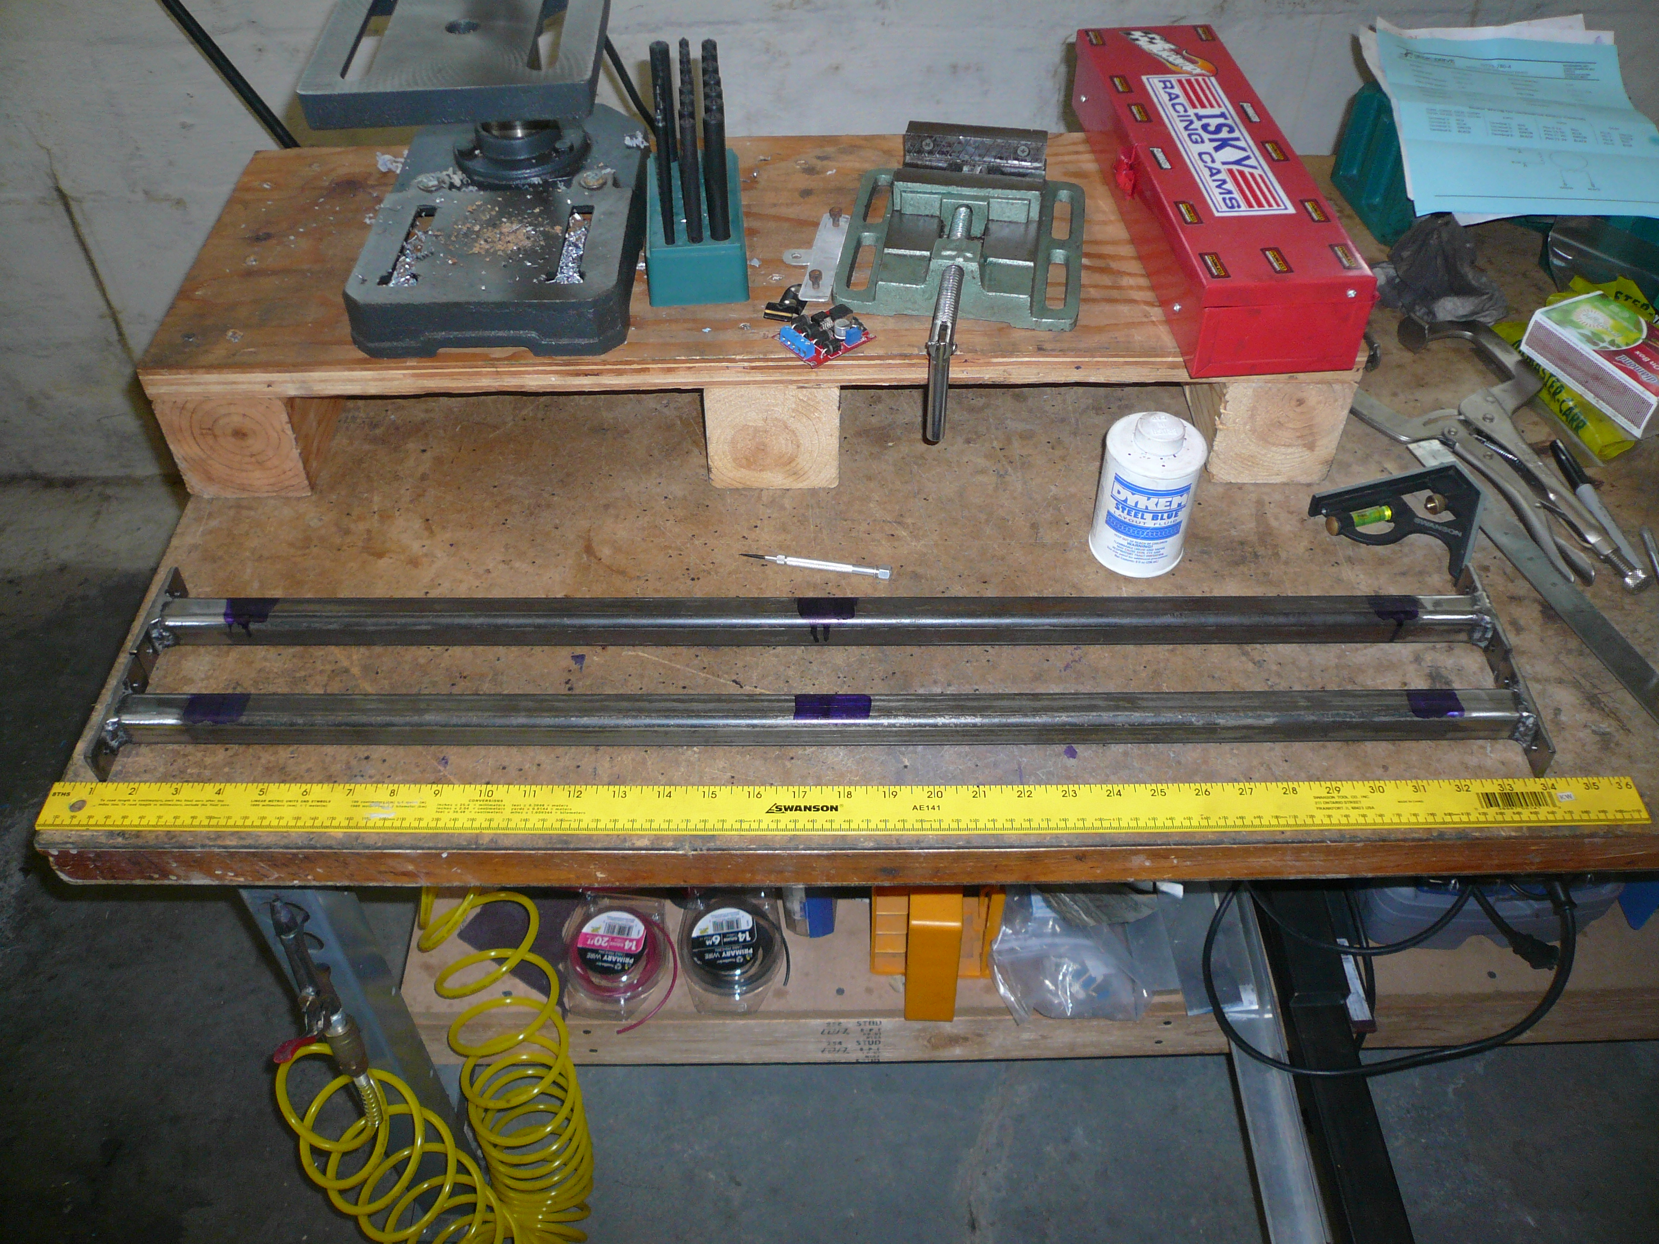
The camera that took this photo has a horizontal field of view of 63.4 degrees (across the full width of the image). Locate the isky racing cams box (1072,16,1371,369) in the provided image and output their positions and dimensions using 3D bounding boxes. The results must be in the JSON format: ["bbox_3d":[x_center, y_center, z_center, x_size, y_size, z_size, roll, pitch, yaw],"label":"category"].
[{"bbox_3d":[0.259,-0.308,0.936,0.102,0.067,0.347,-4,48,-4],"label":"isky racing cams box"}]

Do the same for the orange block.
[{"bbox_3d":[0.087,0.257,1.128,0.042,0.200,0.070,-1,48,0],"label":"orange block"}]

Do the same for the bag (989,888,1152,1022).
[{"bbox_3d":[0.206,0.279,1.195,0.130,0.068,0.140,-1,48,0],"label":"bag"}]

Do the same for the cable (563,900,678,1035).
[{"bbox_3d":[-0.189,0.297,1.204,0.096,0.036,0.123,-1,48,0],"label":"cable"}]

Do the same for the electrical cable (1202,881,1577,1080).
[{"bbox_3d":[0.422,0.272,1.040,0.220,0.210,0.160,-1,48,0],"label":"electrical cable"}]

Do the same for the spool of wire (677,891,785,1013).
[{"bbox_3d":[-0.088,0.292,1.208,0.093,0.036,0.120,-1,48,0],"label":"spool of wire"}]

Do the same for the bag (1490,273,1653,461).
[{"bbox_3d":[0.566,-0.206,1.006,0.109,0.042,0.203,1,48,1],"label":"bag"}]

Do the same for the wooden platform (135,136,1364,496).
[{"bbox_3d":[-0.049,-0.234,0.990,0.784,0.109,0.281,-1,48,0],"label":"wooden platform"}]

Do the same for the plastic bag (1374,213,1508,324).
[{"bbox_3d":[0.484,-0.289,1.076,0.107,0.050,0.104,-1,48,0],"label":"plastic bag"}]

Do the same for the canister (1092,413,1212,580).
[{"bbox_3d":[0.204,-0.086,0.860,0.061,0.102,0.061,-1,48,0],"label":"canister"}]

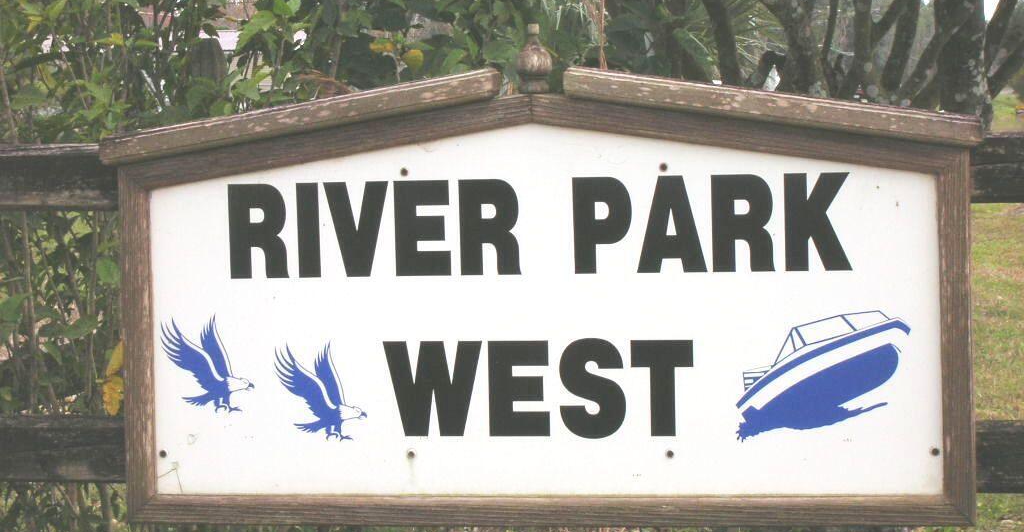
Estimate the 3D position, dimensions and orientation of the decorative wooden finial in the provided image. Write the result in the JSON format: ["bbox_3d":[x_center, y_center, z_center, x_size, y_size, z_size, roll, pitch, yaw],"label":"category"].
[{"bbox_3d":[0.033,-0.303,4.400,0.052,0.102,0.052,-1,4,0],"label":"decorative wooden finial"}]

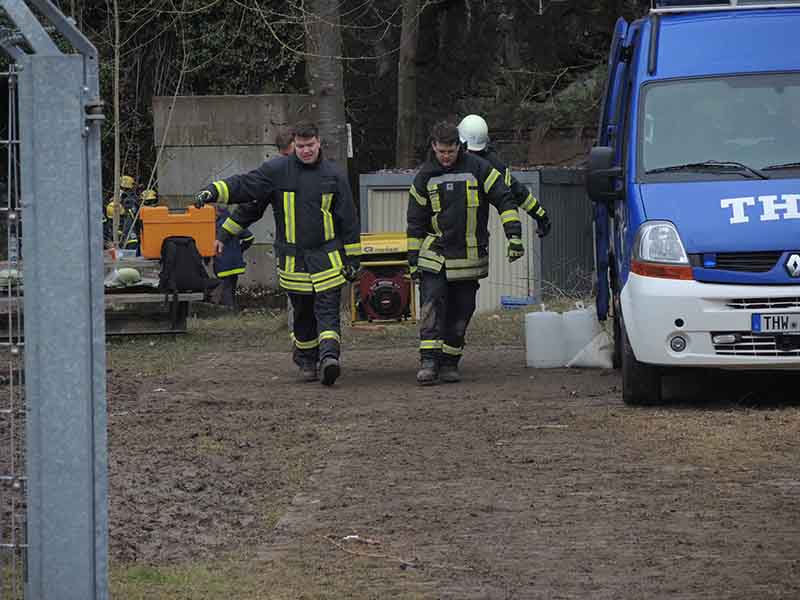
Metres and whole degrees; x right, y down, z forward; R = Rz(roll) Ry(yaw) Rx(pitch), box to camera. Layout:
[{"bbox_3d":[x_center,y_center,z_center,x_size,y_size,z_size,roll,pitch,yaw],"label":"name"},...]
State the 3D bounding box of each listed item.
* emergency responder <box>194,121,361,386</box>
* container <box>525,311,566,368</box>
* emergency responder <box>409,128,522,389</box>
[{"bbox_3d":[-0.832,-0.315,27.700,1.120,1.810,0.580,0,1,0],"label":"emergency responder"},{"bbox_3d":[1.076,0.293,30.000,0.280,0.420,0.290,0,1,0],"label":"container"},{"bbox_3d":[0.447,-0.314,27.600,0.820,1.810,0.550,0,1,-5],"label":"emergency responder"}]

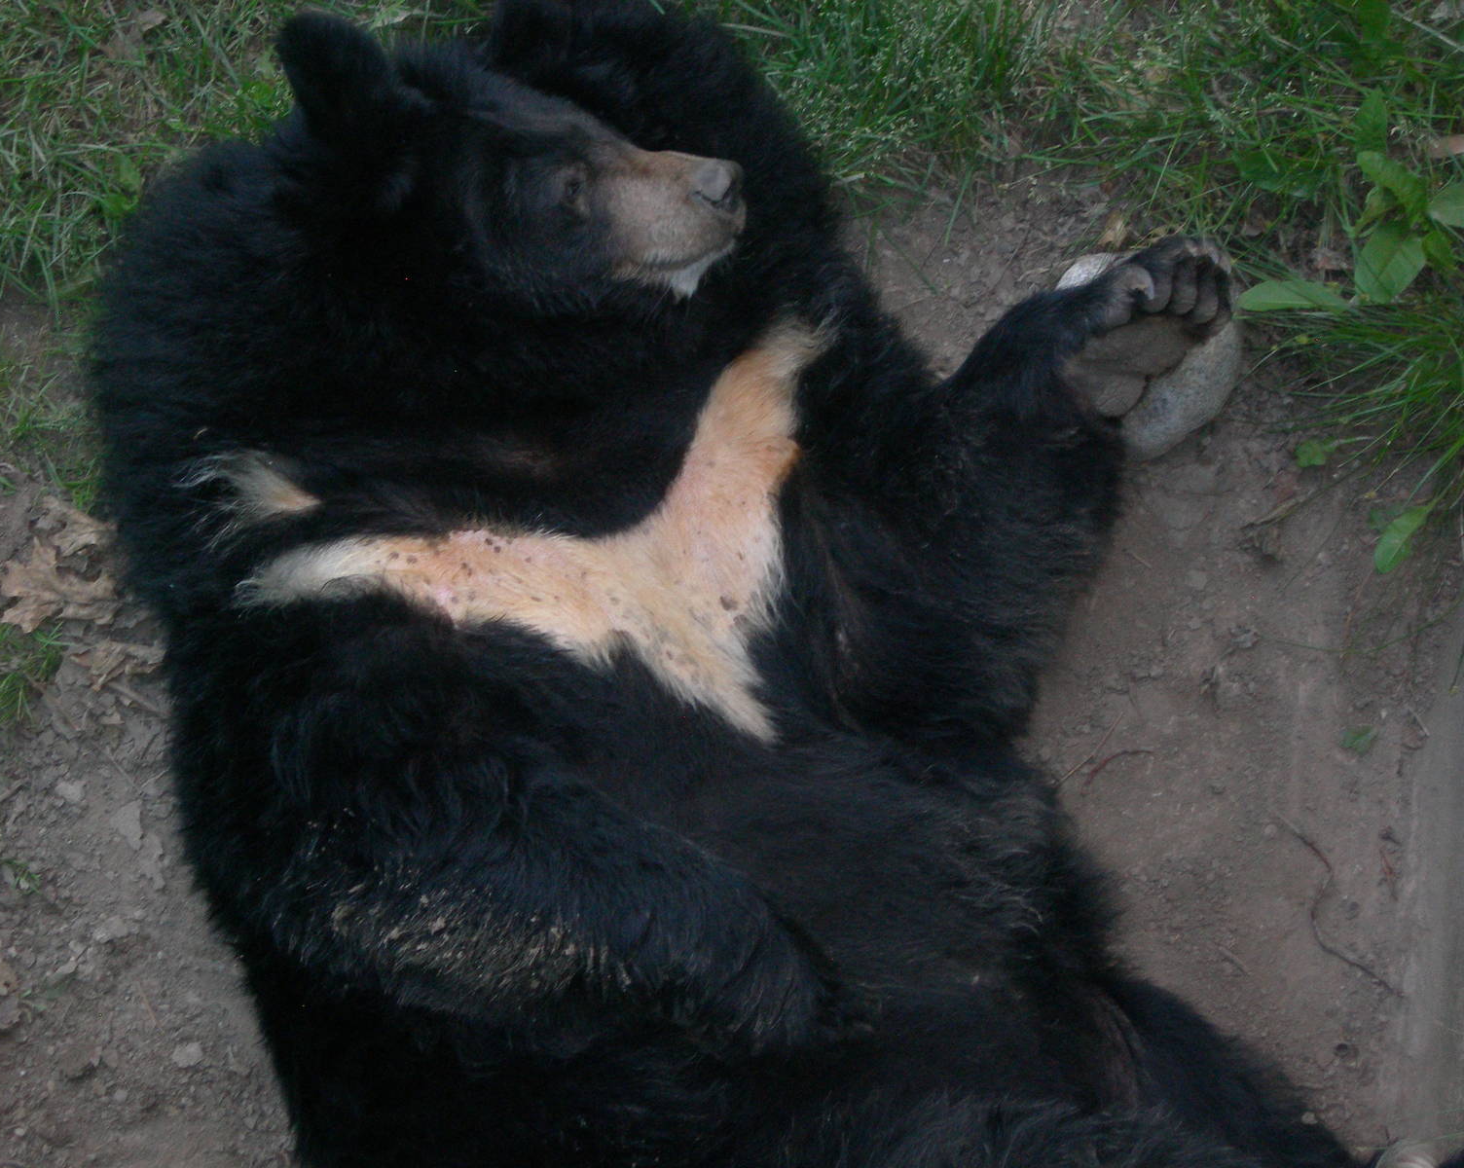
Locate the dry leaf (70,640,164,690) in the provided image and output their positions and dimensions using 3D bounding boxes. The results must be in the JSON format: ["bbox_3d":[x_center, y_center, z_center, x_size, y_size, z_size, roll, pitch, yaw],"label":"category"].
[{"bbox_3d":[-0.582,0.073,4.877,0.081,0.025,0.041,-19,54,-15],"label":"dry leaf"}]

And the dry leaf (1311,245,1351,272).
[{"bbox_3d":[0.606,-0.325,5.188,0.035,0.015,0.029,24,56,18],"label":"dry leaf"}]

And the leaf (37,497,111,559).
[{"bbox_3d":[-0.642,-0.062,4.983,0.057,0.025,0.068,-30,58,-21],"label":"leaf"}]

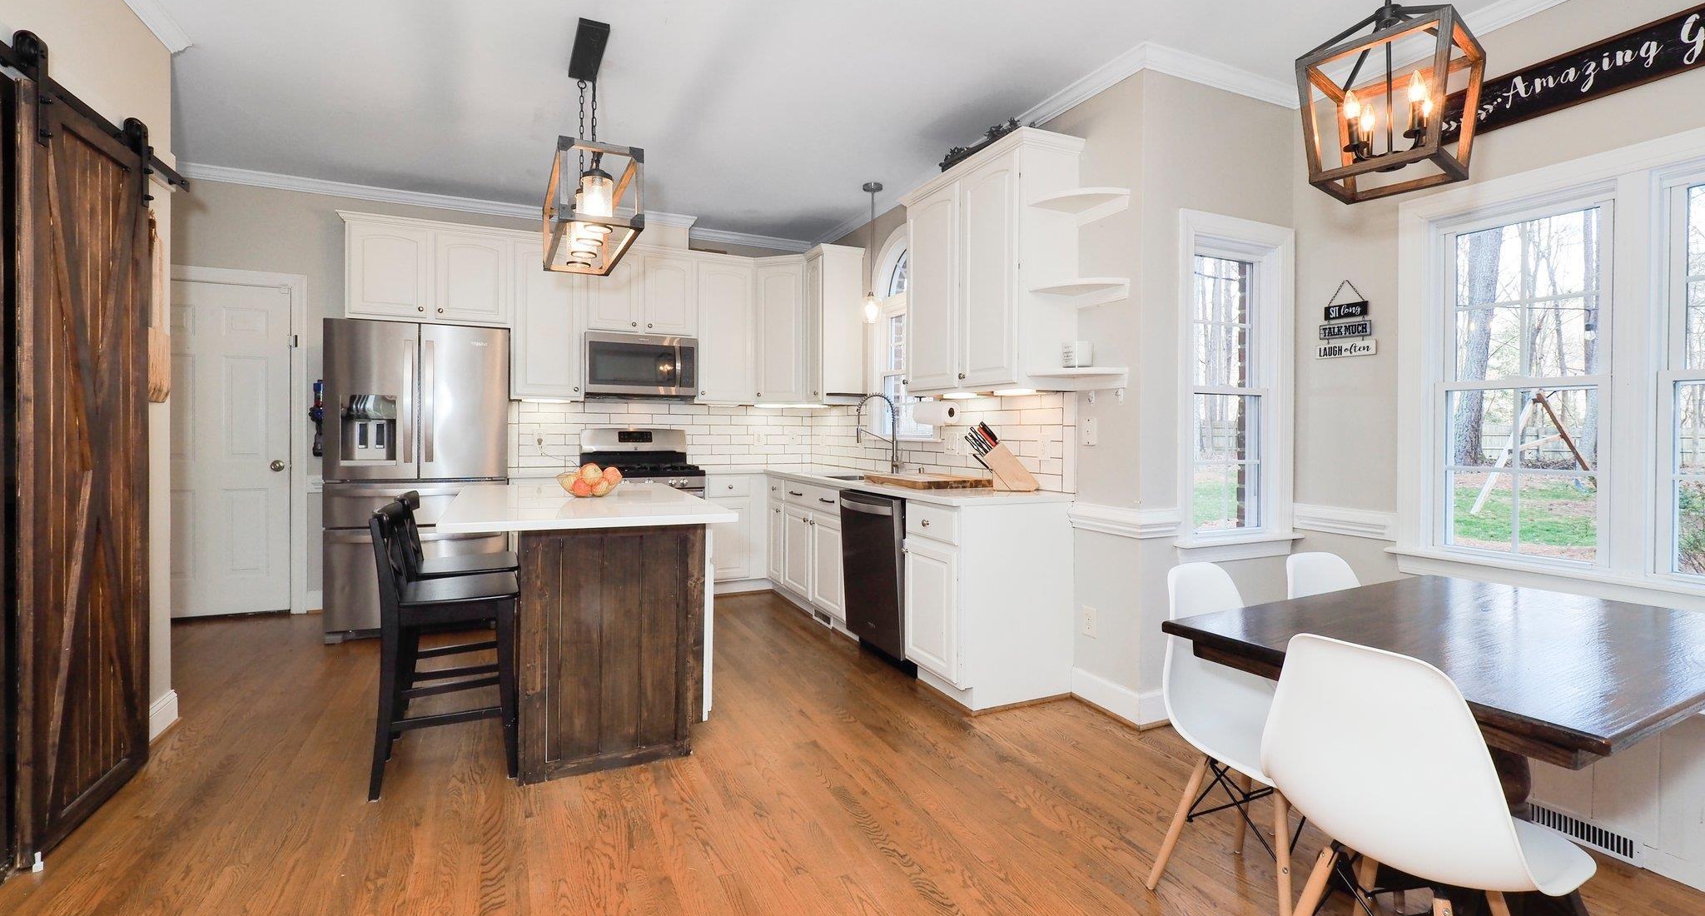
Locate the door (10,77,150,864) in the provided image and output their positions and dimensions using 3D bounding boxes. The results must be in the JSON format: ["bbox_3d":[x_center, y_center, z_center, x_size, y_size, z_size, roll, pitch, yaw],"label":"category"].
[{"bbox_3d":[-2.294,0.018,2.063,0.050,2.075,0.651,0,2,-27],"label":"door"}]

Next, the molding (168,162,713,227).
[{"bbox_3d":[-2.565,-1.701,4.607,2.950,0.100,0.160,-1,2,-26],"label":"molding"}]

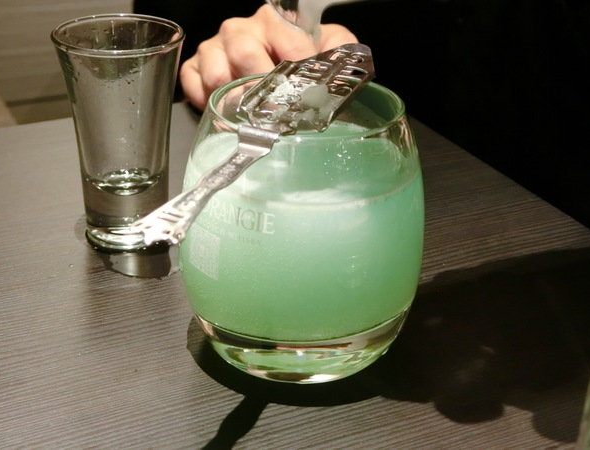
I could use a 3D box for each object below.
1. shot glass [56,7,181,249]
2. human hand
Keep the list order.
[{"bbox_3d":[-0.073,-0.038,0.448,0.055,0.092,0.055,1,26,-1],"label":"shot glass"},{"bbox_3d":[-0.018,-0.109,0.625,0.100,0.070,0.090,6,27,10],"label":"human hand"}]

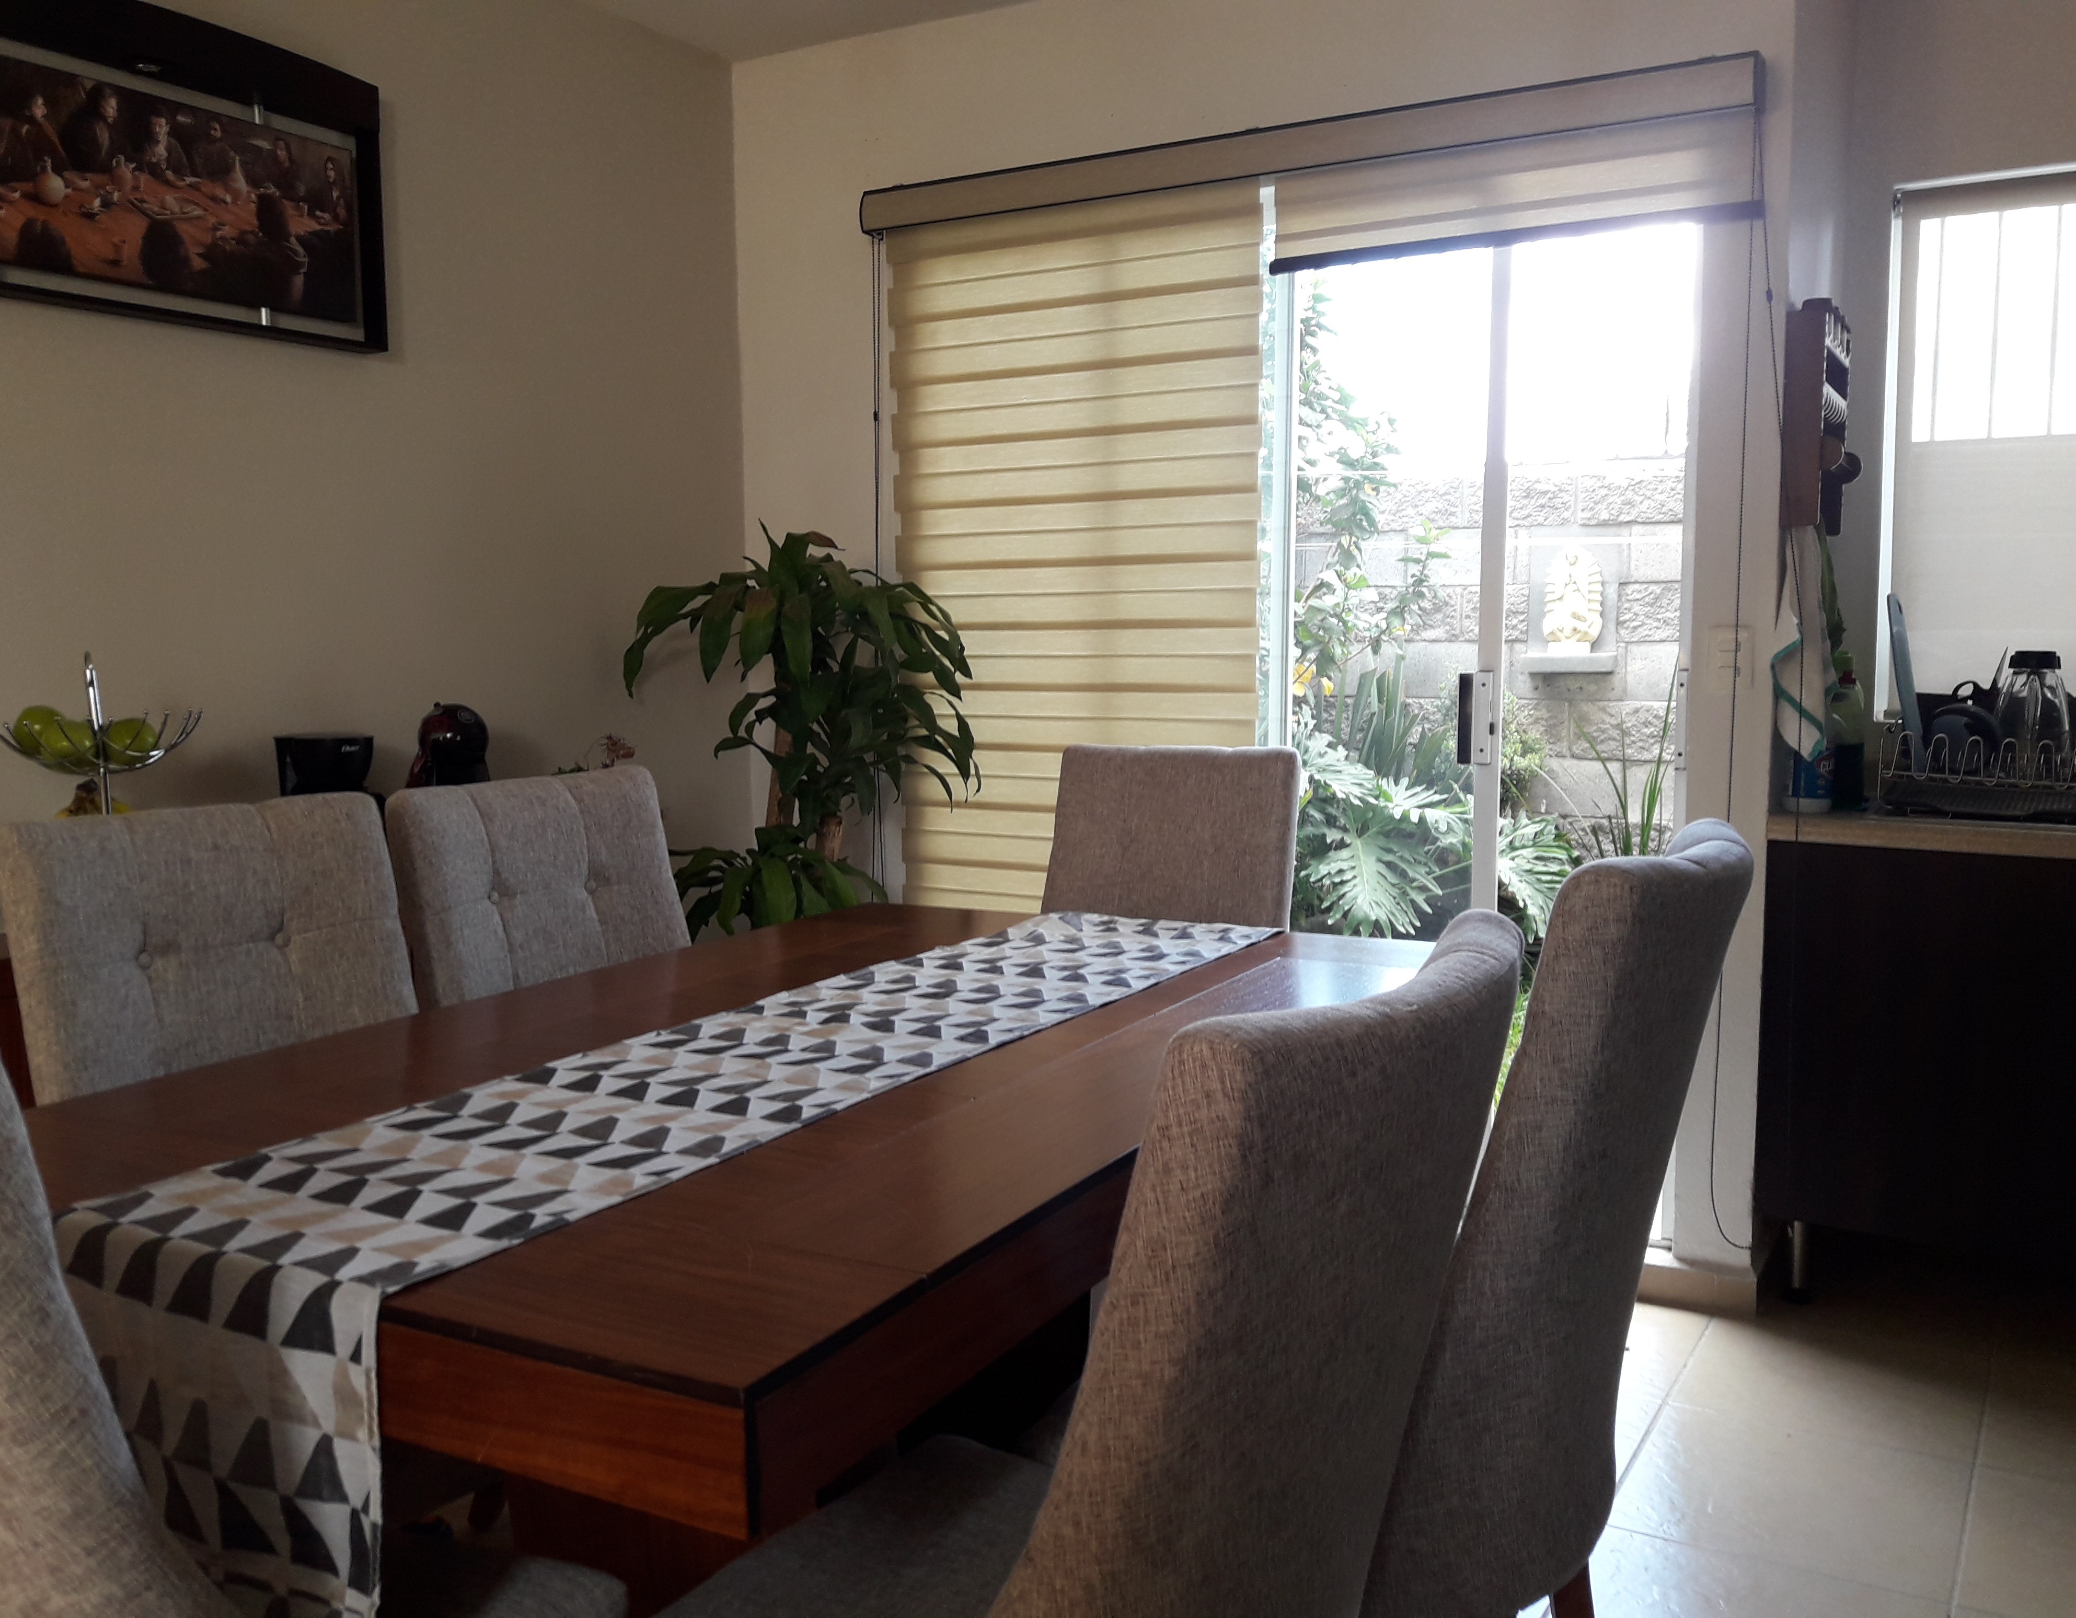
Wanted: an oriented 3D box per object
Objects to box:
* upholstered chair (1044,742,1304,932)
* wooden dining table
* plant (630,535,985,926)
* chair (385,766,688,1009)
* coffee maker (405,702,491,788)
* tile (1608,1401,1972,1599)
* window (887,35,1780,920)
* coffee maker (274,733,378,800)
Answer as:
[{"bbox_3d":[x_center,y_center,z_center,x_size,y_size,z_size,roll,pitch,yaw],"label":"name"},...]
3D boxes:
[{"bbox_3d":[0.136,0.423,3.083,0.470,1.015,0.590,3,7,29],"label":"upholstered chair"},{"bbox_3d":[-0.241,0.649,2.216,1.070,0.750,1.760,3,7,29],"label":"wooden dining table"},{"bbox_3d":[-0.479,0.146,3.632,0.630,1.460,0.630,3,7,31],"label":"plant"},{"bbox_3d":[-0.582,0.461,2.768,0.590,1.015,0.480,3,7,29],"label":"chair"},{"bbox_3d":[-1.058,-0.041,3.151,0.220,0.300,0.155,3,7,31],"label":"coffee maker"},{"bbox_3d":[1.090,0.991,2.517,0.440,0.010,0.440,3,7,31],"label":"tile"},{"bbox_3d":[0.429,-0.275,3.503,1.820,2.080,0.140,3,7,31],"label":"window"},{"bbox_3d":[-1.195,0.001,2.945,0.190,0.260,0.155,3,7,31],"label":"coffee maker"}]

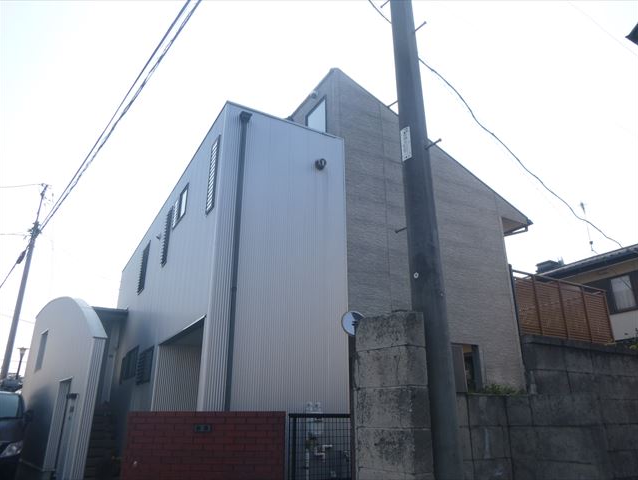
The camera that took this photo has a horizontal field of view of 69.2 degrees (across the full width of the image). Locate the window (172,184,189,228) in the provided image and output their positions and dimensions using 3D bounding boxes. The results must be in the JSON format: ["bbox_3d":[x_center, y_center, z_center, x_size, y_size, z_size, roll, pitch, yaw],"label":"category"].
[{"bbox_3d":[-2.527,-0.619,8.470,0.100,0.579,0.800,12,-24,-28],"label":"window"}]

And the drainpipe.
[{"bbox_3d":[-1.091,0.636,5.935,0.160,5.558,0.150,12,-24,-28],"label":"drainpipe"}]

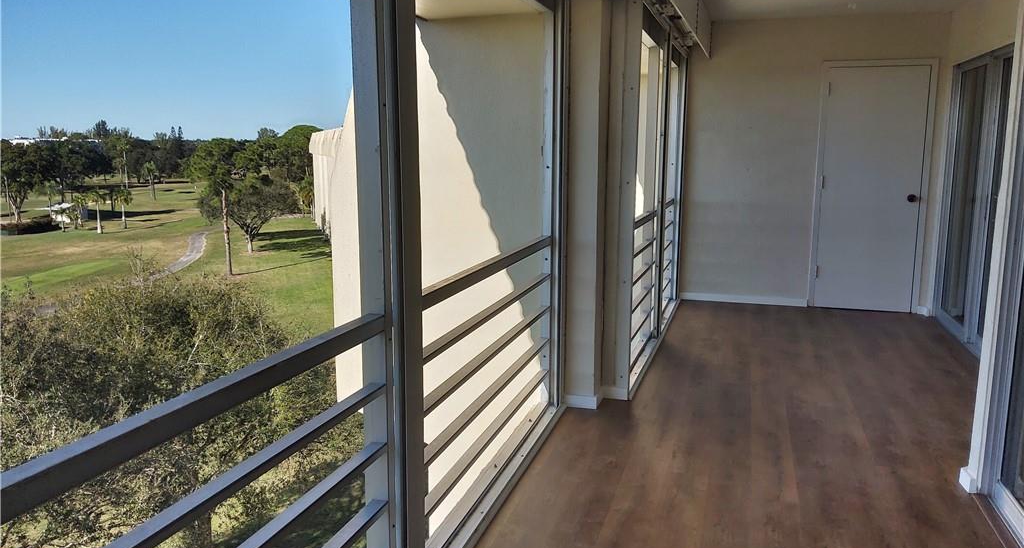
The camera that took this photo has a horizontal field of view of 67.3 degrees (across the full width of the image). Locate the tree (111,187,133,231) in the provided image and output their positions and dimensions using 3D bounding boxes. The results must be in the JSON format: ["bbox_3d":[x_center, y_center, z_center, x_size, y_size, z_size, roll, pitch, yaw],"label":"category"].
[{"bbox_3d":[-55.668,-9.348,109.549,2.750,6.190,2.750,-5,11,-27],"label":"tree"}]

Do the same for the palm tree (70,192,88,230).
[{"bbox_3d":[-62.314,-9.056,110.499,2.500,5.290,2.500,-5,11,-29],"label":"palm tree"}]

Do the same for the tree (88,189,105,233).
[{"bbox_3d":[-56.688,-8.522,104.670,2.400,6.190,2.400,-5,11,-28],"label":"tree"}]

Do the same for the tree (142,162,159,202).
[{"bbox_3d":[-78.708,-20.304,166.971,3.400,8.590,3.400,-4,11,-25],"label":"tree"}]

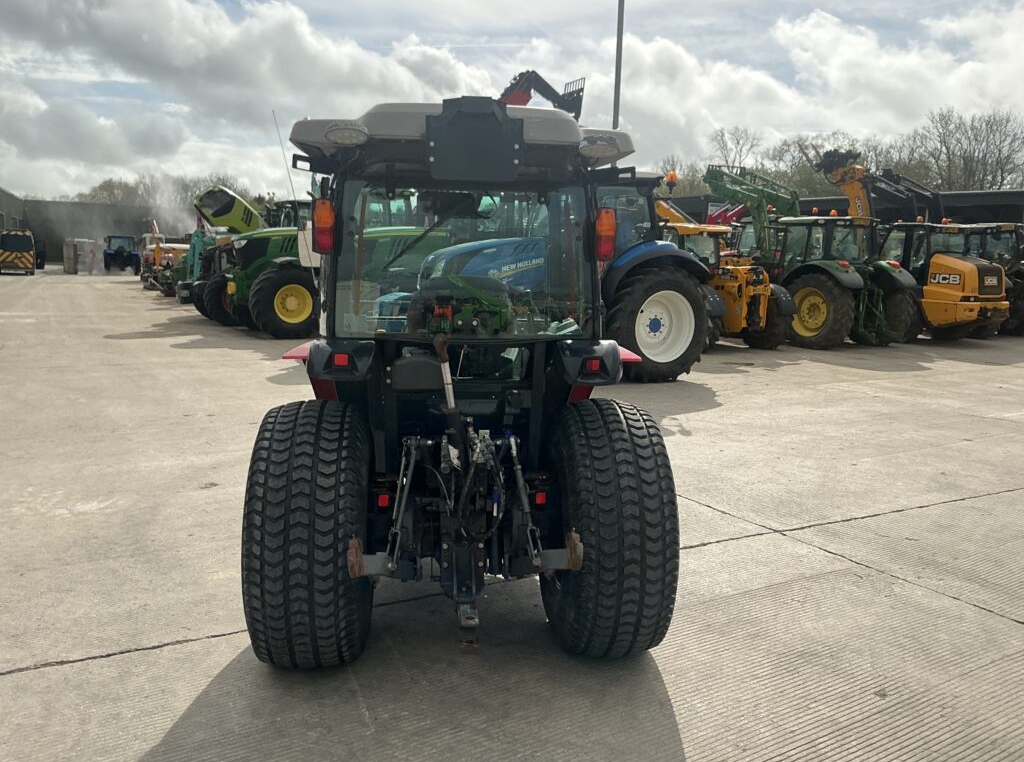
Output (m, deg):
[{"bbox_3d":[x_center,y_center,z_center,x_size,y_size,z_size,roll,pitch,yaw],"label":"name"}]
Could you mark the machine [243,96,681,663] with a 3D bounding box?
[{"bbox_3d":[-0.305,-0.133,4.017,1.500,2.220,3.100,1,8,-8],"label":"machine"}]

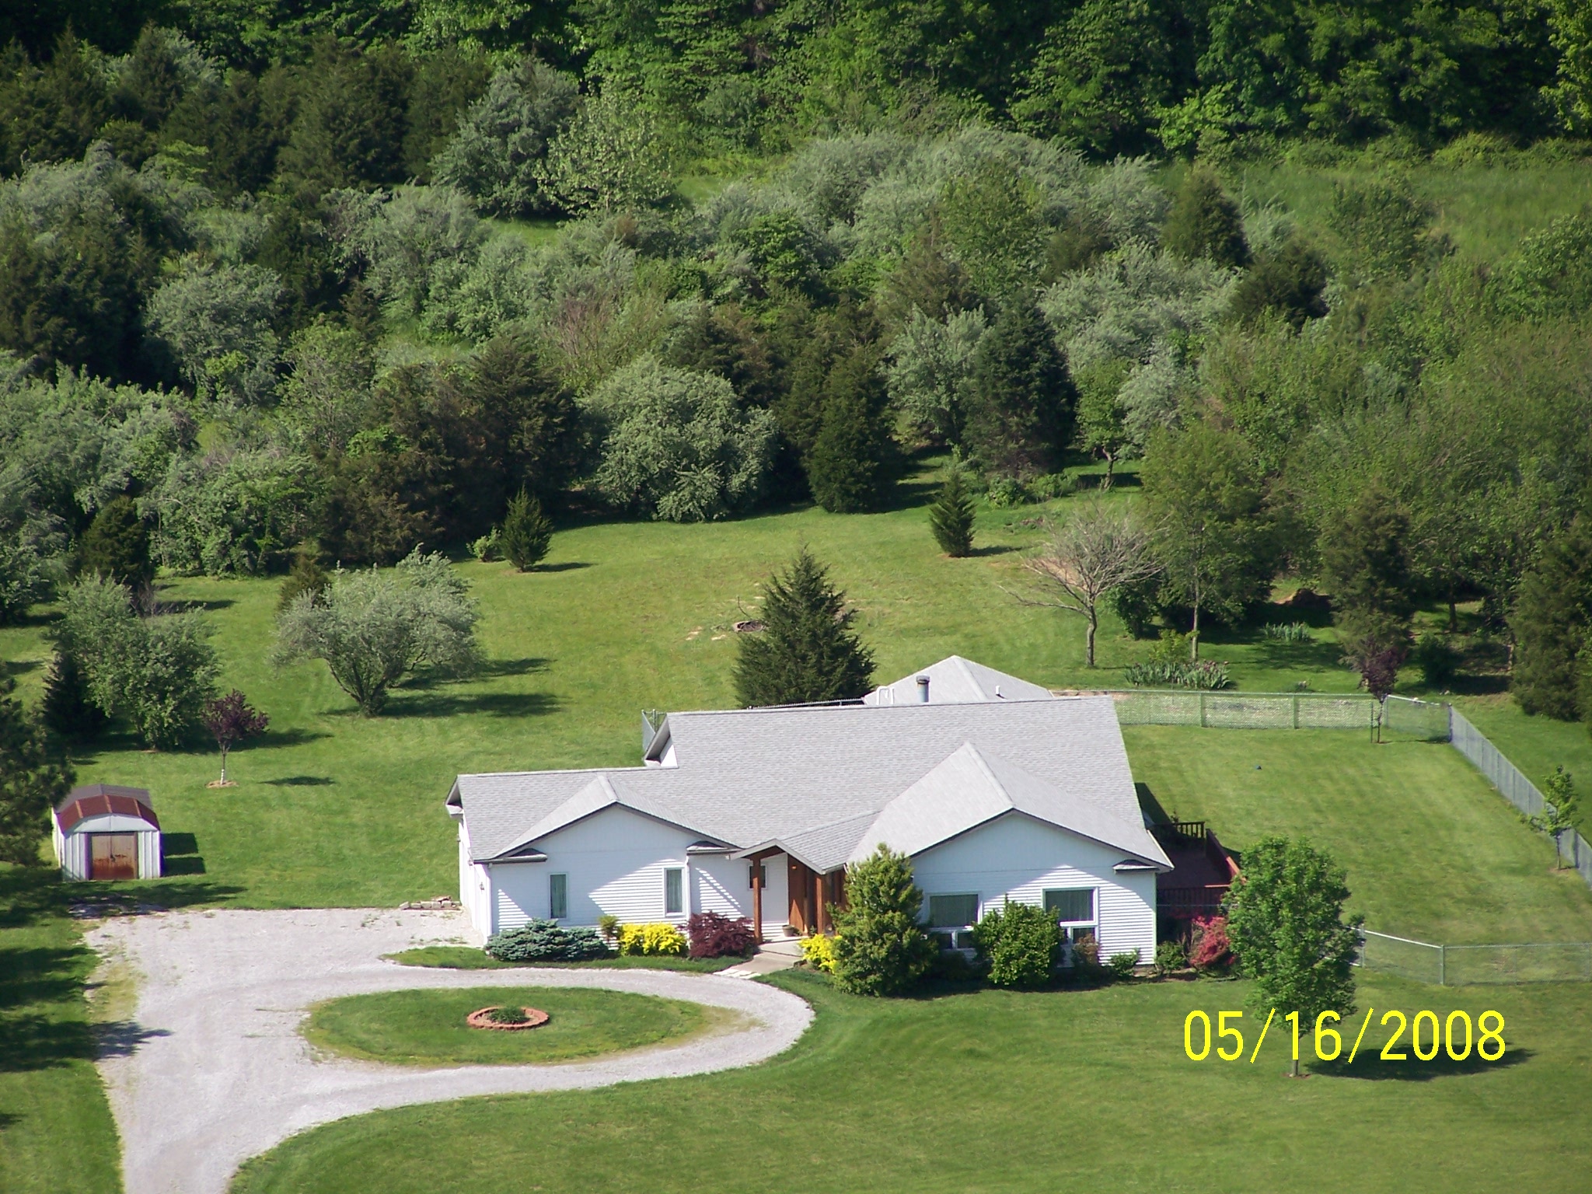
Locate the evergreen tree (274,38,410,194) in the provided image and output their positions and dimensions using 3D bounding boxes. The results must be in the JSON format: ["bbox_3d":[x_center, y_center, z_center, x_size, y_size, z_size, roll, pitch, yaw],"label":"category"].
[{"bbox_3d":[-17.074,-17.877,582.196,5.051,6.003,4.900,0,12,0],"label":"evergreen tree"}]

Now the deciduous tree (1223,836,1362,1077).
[{"bbox_3d":[14.481,10.555,451.886,3.995,6.980,3.876,0,12,0],"label":"deciduous tree"}]

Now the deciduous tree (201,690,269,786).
[{"bbox_3d":[-17.847,4.451,493.127,2.178,3.088,2.178,-2,12,-7],"label":"deciduous tree"}]

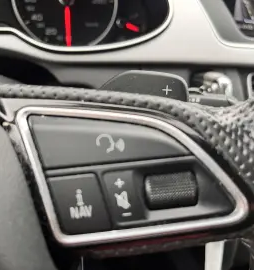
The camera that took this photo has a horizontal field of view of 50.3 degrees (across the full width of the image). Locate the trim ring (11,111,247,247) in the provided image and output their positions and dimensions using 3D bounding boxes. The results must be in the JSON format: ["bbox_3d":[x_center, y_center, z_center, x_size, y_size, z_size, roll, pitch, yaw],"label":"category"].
[{"bbox_3d":[0.002,0.010,0.086,0.068,0.043,0.009,-6,-7,-2],"label":"trim ring"}]

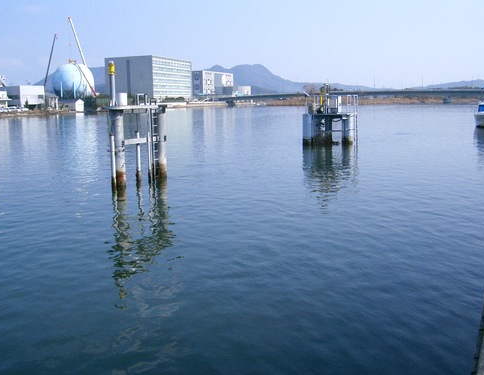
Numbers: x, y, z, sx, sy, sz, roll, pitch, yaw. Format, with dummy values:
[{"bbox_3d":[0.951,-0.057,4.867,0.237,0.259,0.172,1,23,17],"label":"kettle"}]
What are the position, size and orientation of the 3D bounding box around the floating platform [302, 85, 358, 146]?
[{"bbox_3d":[5.339,-4.457,34.600,3.250,3.600,3.000,0,9,4],"label":"floating platform"}]

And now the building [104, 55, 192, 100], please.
[{"bbox_3d":[-61.060,-71.708,375.125,34.300,27.000,57.000,2,9,19],"label":"building"}]

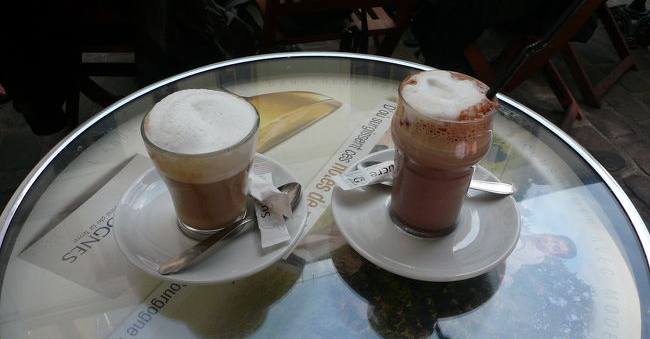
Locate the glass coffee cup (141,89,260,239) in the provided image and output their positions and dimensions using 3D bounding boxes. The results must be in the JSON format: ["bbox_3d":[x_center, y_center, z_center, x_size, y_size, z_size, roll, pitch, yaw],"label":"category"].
[{"bbox_3d":[-0.090,0.001,0.406,0.084,0.095,0.084,1,41,-1],"label":"glass coffee cup"}]

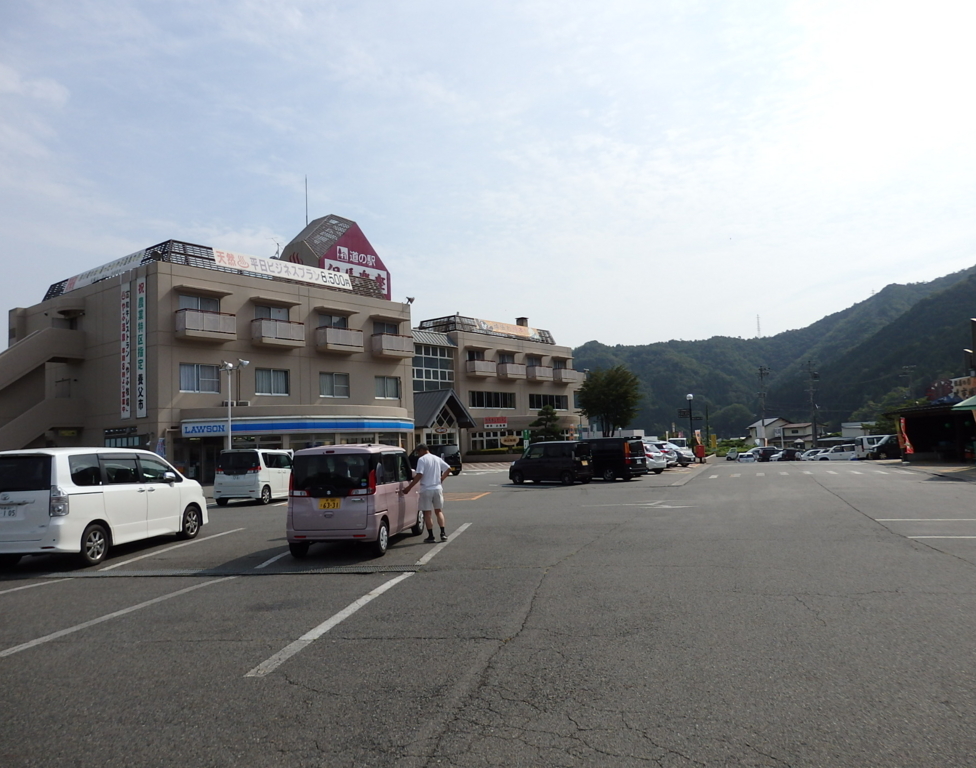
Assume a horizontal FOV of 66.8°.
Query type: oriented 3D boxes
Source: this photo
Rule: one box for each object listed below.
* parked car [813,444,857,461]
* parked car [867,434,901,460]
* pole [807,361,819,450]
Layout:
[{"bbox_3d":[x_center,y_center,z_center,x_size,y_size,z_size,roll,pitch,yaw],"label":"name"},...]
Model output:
[{"bbox_3d":[26.329,5.480,56.623,4.100,1.600,1.680,-1,-4,-8],"label":"parked car"},{"bbox_3d":[28.200,4.390,51.000,3.650,1.650,1.530,-2,-4,4],"label":"parked car"},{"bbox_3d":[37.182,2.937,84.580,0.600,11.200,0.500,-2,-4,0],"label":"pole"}]

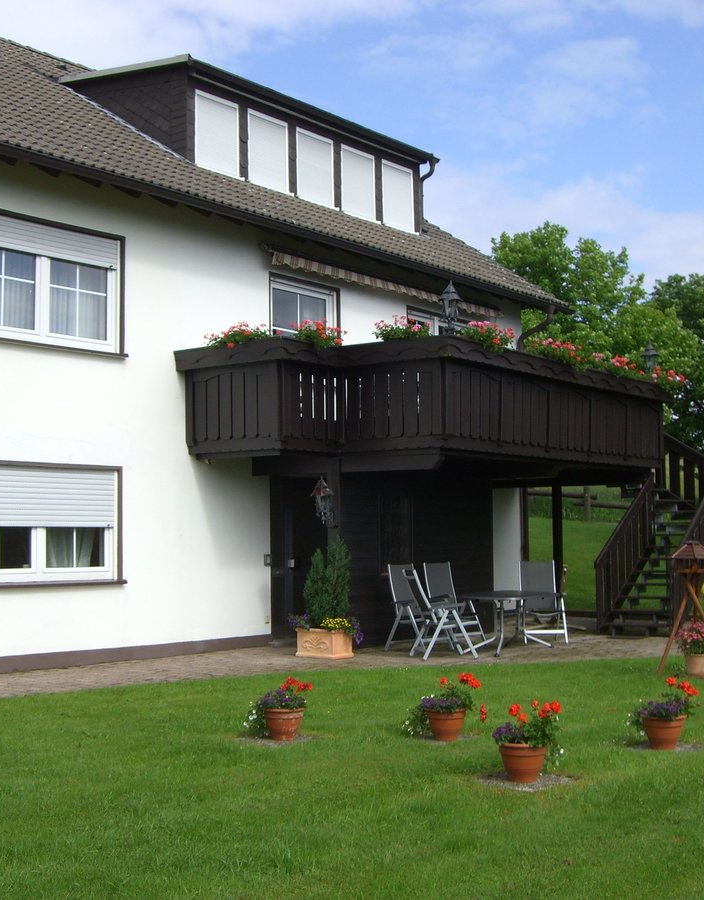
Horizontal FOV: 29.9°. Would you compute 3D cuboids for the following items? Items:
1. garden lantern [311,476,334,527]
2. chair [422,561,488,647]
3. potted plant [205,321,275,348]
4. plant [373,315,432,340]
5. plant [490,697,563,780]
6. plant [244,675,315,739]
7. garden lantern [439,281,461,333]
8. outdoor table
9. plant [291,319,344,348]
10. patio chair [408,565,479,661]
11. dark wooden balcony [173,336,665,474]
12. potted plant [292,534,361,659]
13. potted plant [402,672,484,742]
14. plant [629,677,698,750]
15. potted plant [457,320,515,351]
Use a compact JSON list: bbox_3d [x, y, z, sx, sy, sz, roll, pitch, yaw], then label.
[{"bbox_3d":[-0.335,0.623,16.082,0.240,0.600,0.280,-3,-5,37],"label":"garden lantern"},{"bbox_3d":[1.376,2.094,17.728,0.580,1.110,0.720,4,-6,-43],"label":"chair"},{"bbox_3d":[-1.379,-1.399,16.061,0.880,0.330,0.300,-3,-5,37],"label":"potted plant"},{"bbox_3d":[0.597,-1.470,15.894,0.680,0.320,0.300,-3,-5,37],"label":"plant"},{"bbox_3d":[1.094,1.774,8.102,0.430,0.470,0.400,-1,-4,7],"label":"plant"},{"bbox_3d":[-0.593,2.035,10.455,0.520,0.500,0.460,-1,-5,0],"label":"plant"},{"bbox_3d":[1.179,-1.715,15.850,0.240,0.630,0.240,-4,-6,40],"label":"garden lantern"},{"bbox_3d":[1.969,2.215,16.853,0.950,0.720,1.680,-3,-5,32],"label":"outdoor table"},{"bbox_3d":[-0.419,-1.424,16.195,0.300,0.340,0.750,-3,-5,37],"label":"plant"},{"bbox_3d":[1.058,1.972,15.819,0.740,1.060,0.600,0,-5,-12],"label":"patio chair"},{"bbox_3d":[1.331,-0.431,18.167,3.220,1.420,7.250,-3,-5,37],"label":"dark wooden balcony"},{"bbox_3d":[-0.335,1.806,16.353,0.730,1.500,0.560,-4,-6,37],"label":"potted plant"},{"bbox_3d":[0.712,2.002,10.314,0.600,0.520,0.480,-1,-5,0],"label":"potted plant"},{"bbox_3d":[2.315,1.940,9.792,0.500,0.530,0.460,-2,-5,14],"label":"plant"},{"bbox_3d":[1.671,-1.433,16.487,0.330,0.360,0.957,-4,-6,40],"label":"potted plant"}]

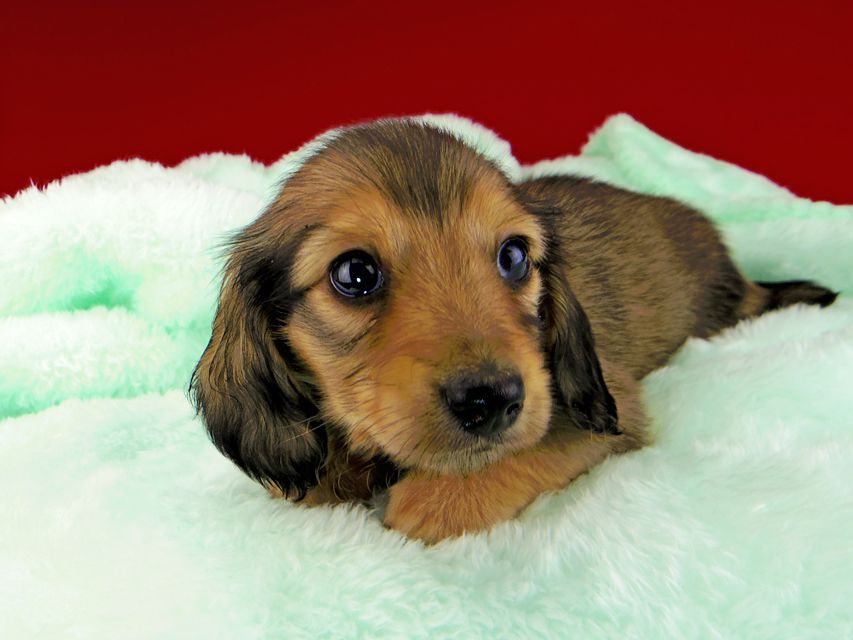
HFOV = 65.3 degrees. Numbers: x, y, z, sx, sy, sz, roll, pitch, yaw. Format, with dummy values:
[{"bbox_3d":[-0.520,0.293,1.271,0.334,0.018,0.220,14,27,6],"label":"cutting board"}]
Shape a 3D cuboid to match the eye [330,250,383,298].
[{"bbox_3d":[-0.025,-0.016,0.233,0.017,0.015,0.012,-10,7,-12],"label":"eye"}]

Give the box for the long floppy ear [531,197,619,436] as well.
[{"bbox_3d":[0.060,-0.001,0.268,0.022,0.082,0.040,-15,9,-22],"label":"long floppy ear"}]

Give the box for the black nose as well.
[{"bbox_3d":[0.018,0.026,0.212,0.023,0.019,0.016,-13,20,-22],"label":"black nose"}]

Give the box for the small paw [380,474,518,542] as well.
[{"bbox_3d":[0.008,0.061,0.222,0.038,0.021,0.030,-11,19,-35],"label":"small paw"}]

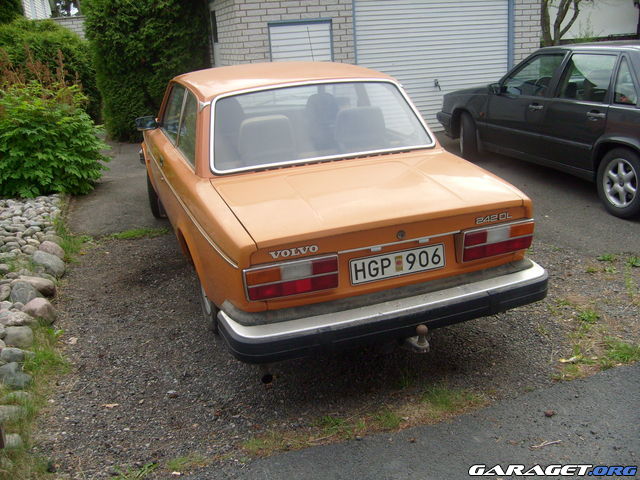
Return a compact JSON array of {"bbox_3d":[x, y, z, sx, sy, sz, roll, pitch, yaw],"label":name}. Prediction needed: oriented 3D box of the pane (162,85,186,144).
[{"bbox_3d":[-1.121,-0.973,4.928,0.040,0.400,1.000,10,13,-23],"label":"pane"}]

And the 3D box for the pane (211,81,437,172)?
[{"bbox_3d":[0.001,-0.684,3.783,1.370,0.480,0.070,-9,-18,-17],"label":"pane"}]

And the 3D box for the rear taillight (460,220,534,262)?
[{"bbox_3d":[0.867,-0.003,3.177,0.415,0.150,0.080,-9,20,-17],"label":"rear taillight"}]

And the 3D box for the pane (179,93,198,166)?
[{"bbox_3d":[-0.832,-0.724,4.158,0.040,0.400,0.850,10,13,-23],"label":"pane"}]

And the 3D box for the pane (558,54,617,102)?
[{"bbox_3d":[2.398,-1.452,5.814,0.040,0.420,0.660,8,15,-20],"label":"pane"}]

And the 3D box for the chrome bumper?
[{"bbox_3d":[0.375,0.299,3.115,1.670,0.160,0.380,-9,20,-17],"label":"chrome bumper"}]

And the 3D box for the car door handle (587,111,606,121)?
[{"bbox_3d":[2.395,-1.080,5.625,0.050,0.075,0.235,-8,20,-15],"label":"car door handle"}]

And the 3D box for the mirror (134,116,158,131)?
[{"bbox_3d":[-1.354,-0.901,5.032,0.155,0.105,0.090,-9,20,-17],"label":"mirror"}]

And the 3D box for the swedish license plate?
[{"bbox_3d":[0.373,0.115,3.026,0.480,0.112,0.020,-9,14,-17],"label":"swedish license plate"}]

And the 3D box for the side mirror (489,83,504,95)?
[{"bbox_3d":[1.889,-1.615,6.923,0.190,0.130,0.120,-8,20,-15],"label":"side mirror"}]

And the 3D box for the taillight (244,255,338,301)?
[{"bbox_3d":[-0.128,0.161,2.861,0.415,0.150,0.080,-9,20,-17],"label":"taillight"}]

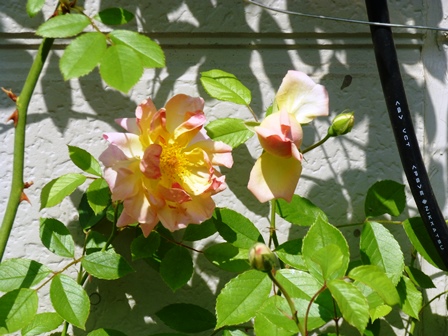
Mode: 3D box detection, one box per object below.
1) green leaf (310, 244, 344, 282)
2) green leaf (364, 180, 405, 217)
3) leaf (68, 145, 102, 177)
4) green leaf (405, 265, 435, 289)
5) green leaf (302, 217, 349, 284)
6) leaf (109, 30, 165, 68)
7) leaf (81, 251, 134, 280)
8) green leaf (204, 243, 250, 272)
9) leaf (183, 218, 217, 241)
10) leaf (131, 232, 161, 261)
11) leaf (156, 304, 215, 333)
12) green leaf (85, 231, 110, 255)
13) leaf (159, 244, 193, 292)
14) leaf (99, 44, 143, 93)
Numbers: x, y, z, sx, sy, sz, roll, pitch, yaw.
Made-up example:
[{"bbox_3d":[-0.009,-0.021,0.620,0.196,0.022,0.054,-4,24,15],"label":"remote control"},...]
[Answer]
[{"bbox_3d":[0.067,0.061,1.120,0.021,0.027,0.010,6,-23,3],"label":"green leaf"},{"bbox_3d":[0.103,0.020,1.100,0.034,0.025,0.006,-38,0,-25],"label":"green leaf"},{"bbox_3d":[-0.085,-0.005,1.060,0.014,0.028,0.006,-47,0,-25],"label":"leaf"},{"bbox_3d":[0.142,0.079,1.250,0.029,0.012,0.015,38,63,23],"label":"green leaf"},{"bbox_3d":[0.071,0.058,1.200,0.032,0.050,0.015,0,-20,0],"label":"green leaf"},{"bbox_3d":[-0.052,-0.071,1.030,0.040,0.020,0.008,29,-25,5],"label":"leaf"},{"bbox_3d":[-0.083,0.069,1.220,0.039,0.024,0.015,12,-34,8],"label":"leaf"},{"bbox_3d":[0.002,0.055,1.060,0.031,0.018,0.006,16,-35,0],"label":"green leaf"},{"bbox_3d":[-0.018,0.044,1.260,0.028,0.020,0.012,-15,-24,-7],"label":"leaf"},{"bbox_3d":[-0.053,0.054,1.185,0.017,0.026,0.006,35,-14,10],"label":"leaf"},{"bbox_3d":[-0.024,0.096,1.100,0.040,0.020,0.007,8,-35,0],"label":"leaf"},{"bbox_3d":[-0.093,0.055,1.260,0.021,0.023,0.013,0,-25,0],"label":"green leaf"},{"bbox_3d":[-0.030,0.063,1.080,0.021,0.032,0.006,5,-25,0],"label":"leaf"},{"bbox_3d":[-0.068,-0.066,1.140,0.029,0.032,0.008,-8,-14,-2],"label":"leaf"}]

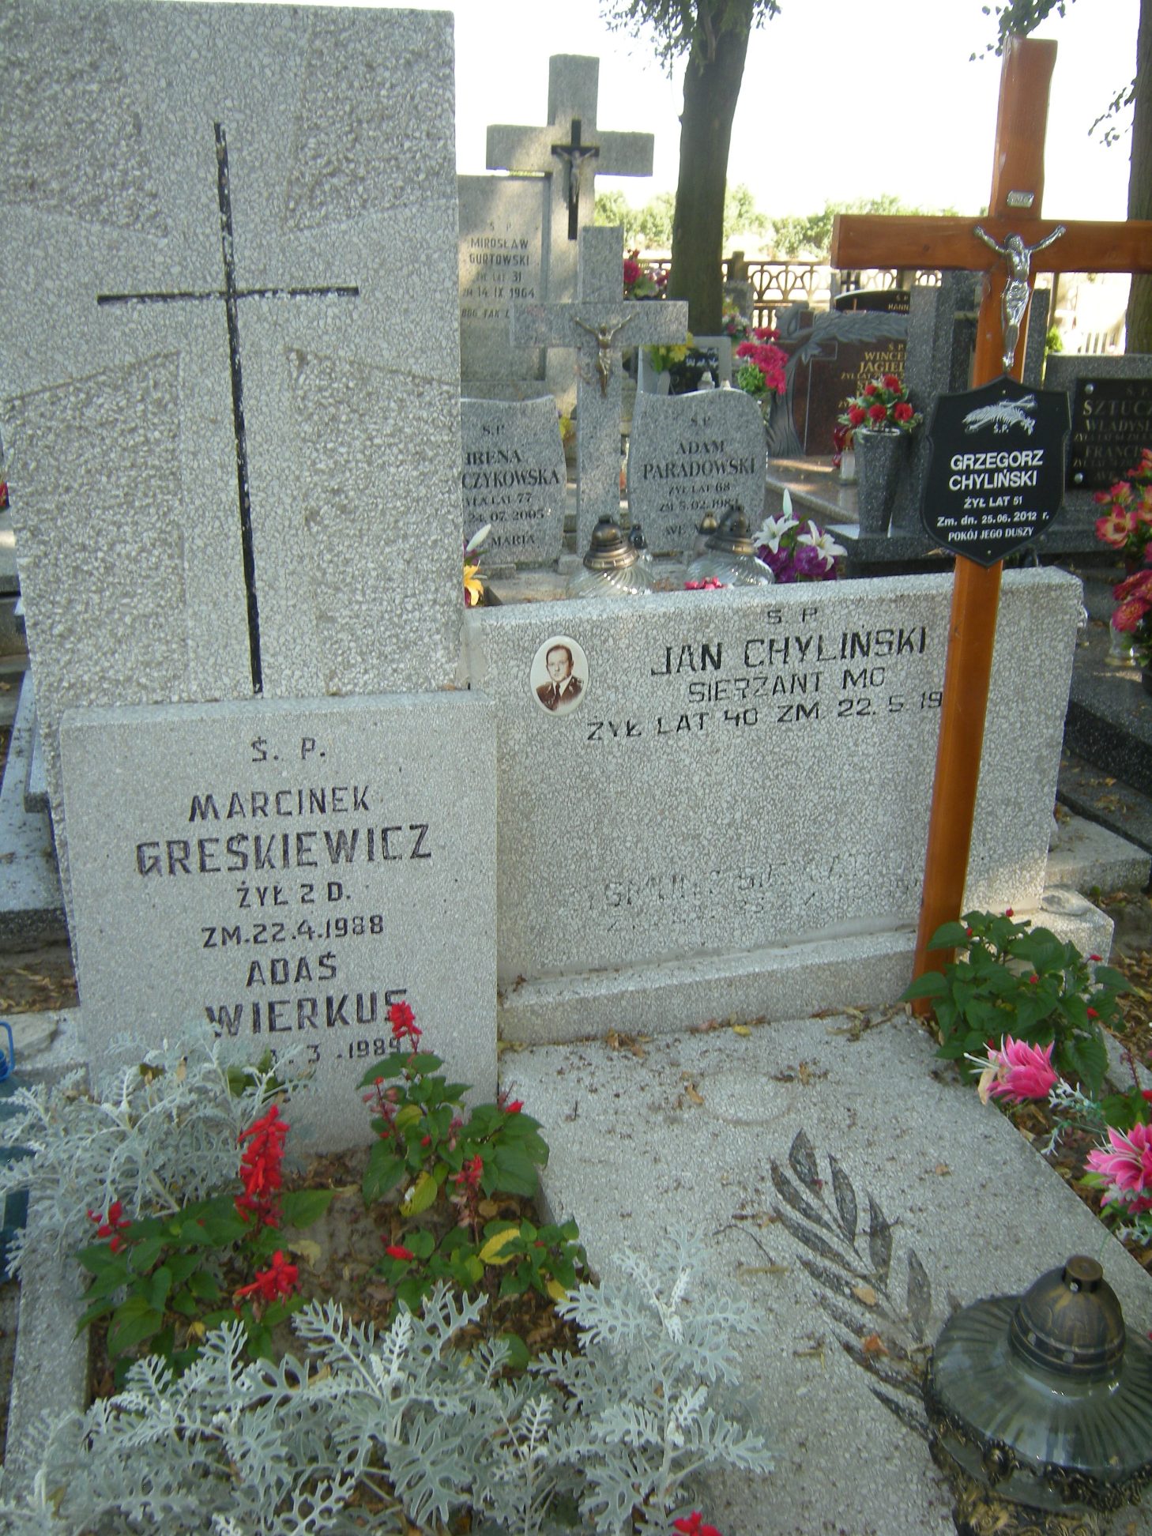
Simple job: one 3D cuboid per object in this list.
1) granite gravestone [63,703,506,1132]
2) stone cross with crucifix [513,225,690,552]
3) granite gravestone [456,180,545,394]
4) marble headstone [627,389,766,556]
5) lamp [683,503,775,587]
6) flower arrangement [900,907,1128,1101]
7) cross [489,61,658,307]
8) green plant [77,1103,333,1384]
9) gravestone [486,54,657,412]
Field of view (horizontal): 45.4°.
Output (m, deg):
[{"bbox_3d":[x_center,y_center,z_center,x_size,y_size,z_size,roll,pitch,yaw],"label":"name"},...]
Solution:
[{"bbox_3d":[-0.411,0.233,1.987,0.580,0.653,0.112,-3,13,-15],"label":"granite gravestone"},{"bbox_3d":[0.075,-1.315,4.859,0.632,1.110,0.130,-5,21,-15],"label":"stone cross with crucifix"},{"bbox_3d":[-0.418,-2.584,7.340,0.493,1.054,0.130,-5,21,-15],"label":"granite gravestone"},{"bbox_3d":[0.432,-1.087,5.064,0.535,0.602,0.100,-5,21,-15],"label":"marble headstone"},{"bbox_3d":[0.487,-0.676,4.370,0.285,0.335,0.285,-5,21,-15],"label":"lamp"},{"bbox_3d":[0.723,0.364,2.237,0.340,0.250,0.270,-5,21,-15],"label":"flower arrangement"},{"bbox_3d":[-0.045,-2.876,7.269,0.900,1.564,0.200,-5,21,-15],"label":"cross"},{"bbox_3d":[-0.444,0.546,1.643,0.280,0.260,0.250,-5,21,-15],"label":"green plant"},{"bbox_3d":[-0.045,-2.805,7.295,0.903,1.715,0.200,-5,21,-15],"label":"gravestone"}]

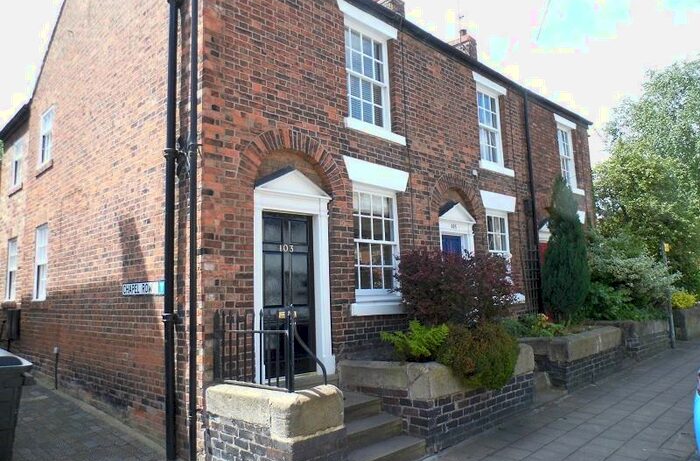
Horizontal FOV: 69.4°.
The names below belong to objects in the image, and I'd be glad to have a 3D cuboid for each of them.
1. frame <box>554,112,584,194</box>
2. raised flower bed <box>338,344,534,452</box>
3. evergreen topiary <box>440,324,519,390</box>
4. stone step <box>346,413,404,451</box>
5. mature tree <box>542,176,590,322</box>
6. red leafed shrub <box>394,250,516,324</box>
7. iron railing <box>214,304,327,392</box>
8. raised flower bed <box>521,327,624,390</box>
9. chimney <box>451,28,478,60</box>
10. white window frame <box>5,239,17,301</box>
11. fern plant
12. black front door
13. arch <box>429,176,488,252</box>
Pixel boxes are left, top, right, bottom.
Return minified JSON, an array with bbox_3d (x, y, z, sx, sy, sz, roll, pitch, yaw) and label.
[{"bbox_3d":[5.278,-1.792,12.250,1.390,1.800,0.180,5,-10,-45],"label":"frame"},{"bbox_3d":[1.202,2.009,6.557,2.374,0.855,1.410,5,-9,-44],"label":"raised flower bed"},{"bbox_3d":[1.618,1.587,6.366,0.950,0.880,0.900,5,-9,-44],"label":"evergreen topiary"},{"bbox_3d":[0.027,1.996,5.061,1.200,0.165,0.330,5,-10,-45],"label":"stone step"},{"bbox_3d":[4.093,0.399,9.600,0.920,2.850,0.920,5,-10,-45],"label":"mature tree"},{"bbox_3d":[1.424,0.796,6.823,1.450,1.120,1.150,5,-9,-44],"label":"red leafed shrub"},{"bbox_3d":[-0.795,1.048,4.707,0.446,0.691,1.283,5,-9,-44],"label":"iron railing"},{"bbox_3d":[3.714,2.205,9.022,2.420,0.785,1.410,5,-9,-44],"label":"raised flower bed"},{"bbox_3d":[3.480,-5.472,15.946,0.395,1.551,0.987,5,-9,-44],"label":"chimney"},{"bbox_3d":[-7.305,0.835,11.033,0.150,1.370,0.950,5,-10,-45],"label":"white window frame"},{"bbox_3d":[0.727,1.252,5.700,0.780,0.500,0.720,-2,-7,0],"label":"fern plant"},{"bbox_3d":[-0.739,0.741,5.876,0.818,1.868,0.056,5,-9,-44],"label":"black front door"},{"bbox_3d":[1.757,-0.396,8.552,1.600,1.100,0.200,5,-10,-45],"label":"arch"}]

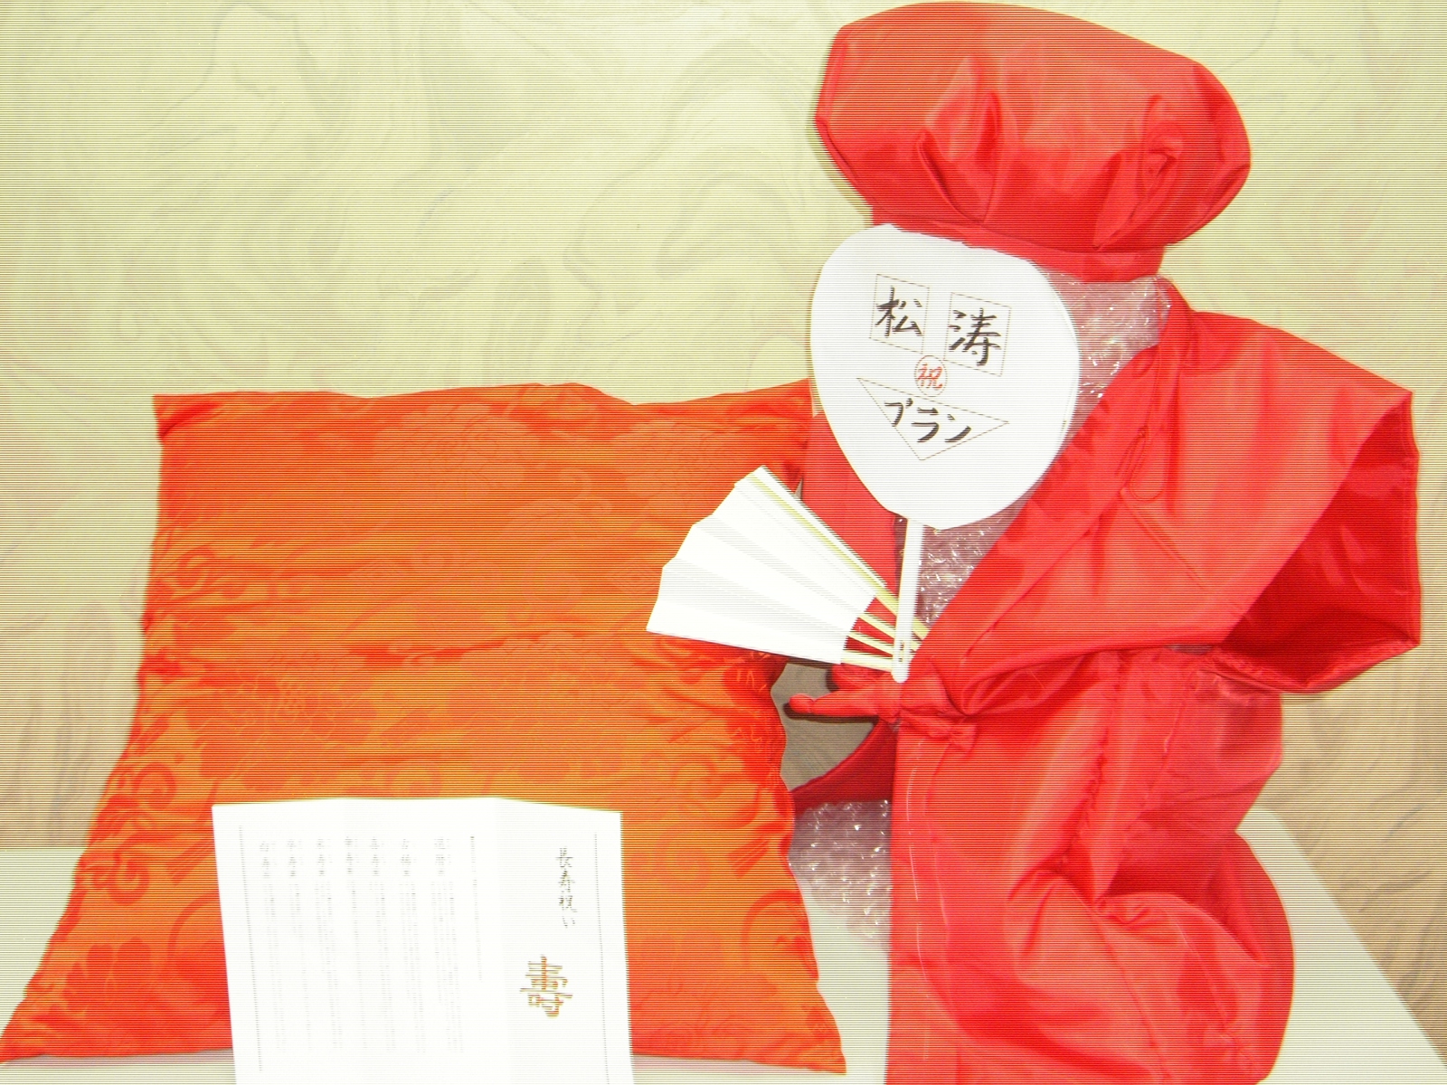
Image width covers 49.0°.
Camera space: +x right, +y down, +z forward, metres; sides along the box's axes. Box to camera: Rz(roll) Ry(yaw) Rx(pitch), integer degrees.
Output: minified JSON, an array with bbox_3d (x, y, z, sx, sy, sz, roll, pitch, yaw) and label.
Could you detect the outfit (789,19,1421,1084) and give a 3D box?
[{"bbox_3d":[0.240,0.000,1.120,0.470,0.690,0.350,17,26,38],"label":"outfit"}]

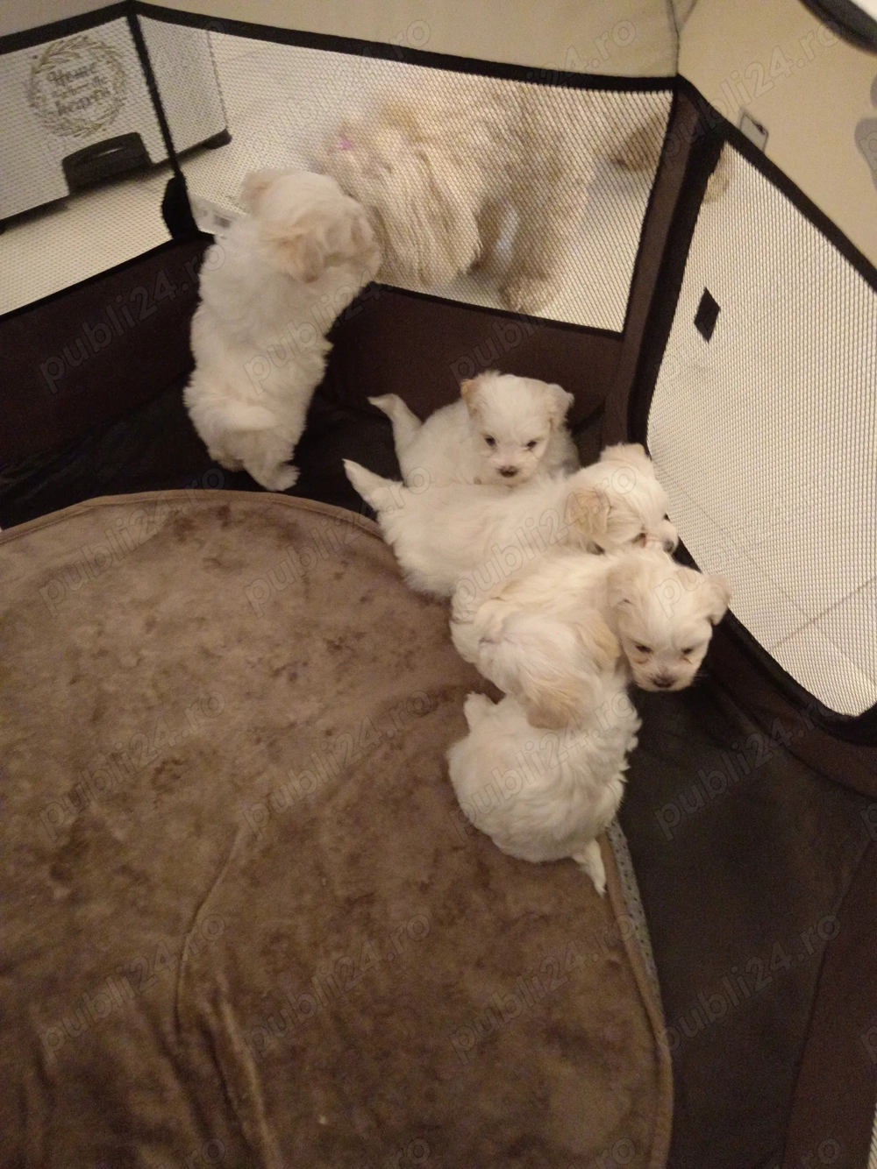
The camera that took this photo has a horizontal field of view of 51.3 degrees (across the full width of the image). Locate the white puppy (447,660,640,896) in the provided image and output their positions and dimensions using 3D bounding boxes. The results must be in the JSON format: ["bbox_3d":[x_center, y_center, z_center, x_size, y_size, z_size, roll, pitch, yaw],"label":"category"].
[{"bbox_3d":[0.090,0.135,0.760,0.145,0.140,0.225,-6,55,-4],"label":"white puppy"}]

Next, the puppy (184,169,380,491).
[{"bbox_3d":[-0.160,-0.252,0.939,0.150,0.290,0.190,19,57,13],"label":"puppy"}]

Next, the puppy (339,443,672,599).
[{"bbox_3d":[0.065,-0.049,0.880,0.295,0.155,0.125,8,55,6],"label":"puppy"}]

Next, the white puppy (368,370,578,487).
[{"bbox_3d":[0.045,-0.145,0.947,0.225,0.155,0.125,27,59,18],"label":"white puppy"}]

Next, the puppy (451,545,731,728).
[{"bbox_3d":[0.125,0.031,0.824,0.260,0.155,0.135,17,57,11],"label":"puppy"}]

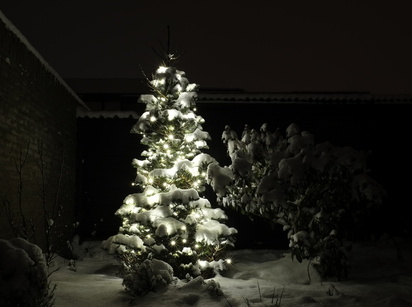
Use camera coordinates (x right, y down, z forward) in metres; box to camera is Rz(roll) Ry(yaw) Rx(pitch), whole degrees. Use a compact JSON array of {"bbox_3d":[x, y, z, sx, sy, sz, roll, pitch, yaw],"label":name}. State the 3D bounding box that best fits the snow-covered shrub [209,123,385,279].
[{"bbox_3d":[0.740,0.382,2.925,1.420,1.250,1.150,0,-8,0],"label":"snow-covered shrub"}]

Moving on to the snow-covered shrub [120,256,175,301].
[{"bbox_3d":[-0.385,0.775,2.214,0.360,0.275,0.320,0,-8,0],"label":"snow-covered shrub"}]

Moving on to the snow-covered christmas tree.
[{"bbox_3d":[-0.330,0.050,3.224,1.200,1.990,1.150,0,-8,0],"label":"snow-covered christmas tree"}]

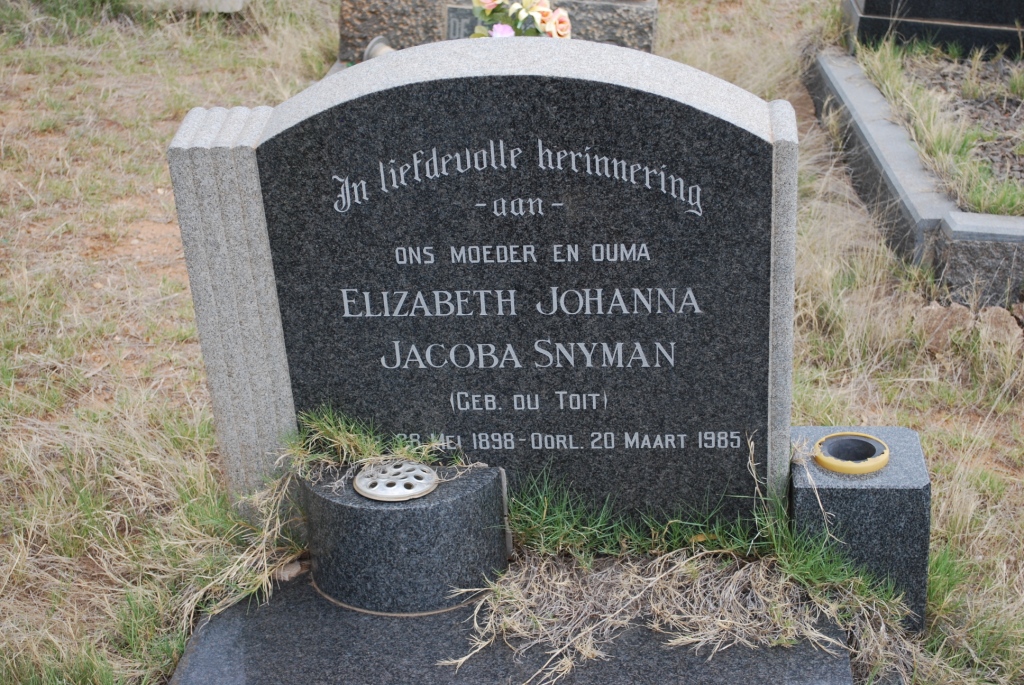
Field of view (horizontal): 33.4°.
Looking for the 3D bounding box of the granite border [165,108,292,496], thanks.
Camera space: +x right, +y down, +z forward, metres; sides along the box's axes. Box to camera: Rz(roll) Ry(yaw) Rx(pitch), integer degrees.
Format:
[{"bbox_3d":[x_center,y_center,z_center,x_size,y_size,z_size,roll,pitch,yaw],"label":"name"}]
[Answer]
[{"bbox_3d":[-0.337,-0.019,2.237,0.107,0.575,0.105,0,31,7],"label":"granite border"}]

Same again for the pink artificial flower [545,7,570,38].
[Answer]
[{"bbox_3d":[0.096,-0.672,3.600,0.058,0.068,0.055,-11,32,-13],"label":"pink artificial flower"}]

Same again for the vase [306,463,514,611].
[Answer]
[{"bbox_3d":[-0.143,0.254,2.175,0.263,0.173,0.095,0,31,7],"label":"vase"}]

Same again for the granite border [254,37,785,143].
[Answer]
[{"bbox_3d":[0.000,-0.297,2.025,0.613,0.095,0.105,0,31,7],"label":"granite border"}]

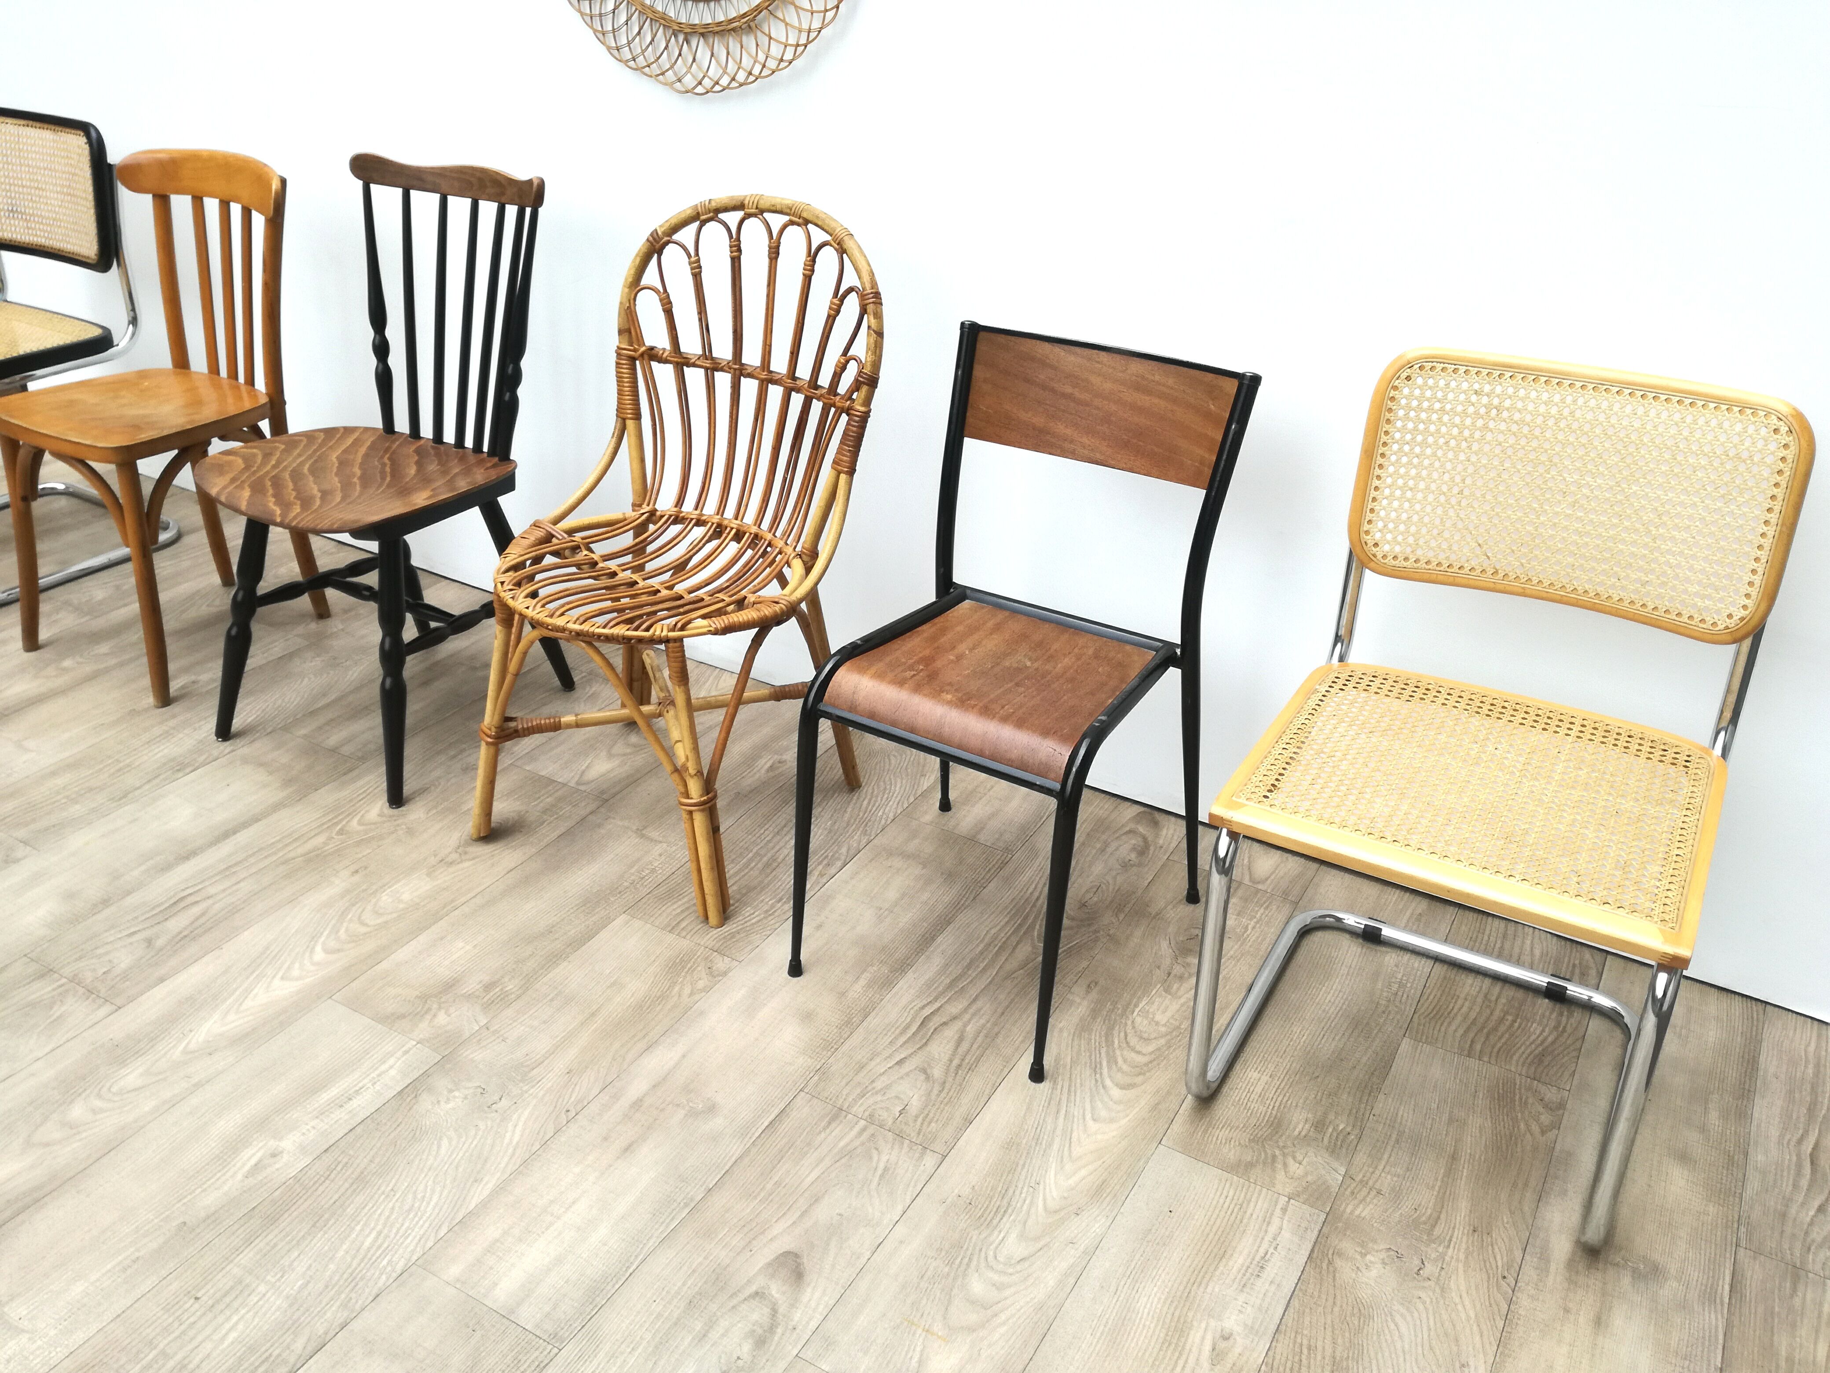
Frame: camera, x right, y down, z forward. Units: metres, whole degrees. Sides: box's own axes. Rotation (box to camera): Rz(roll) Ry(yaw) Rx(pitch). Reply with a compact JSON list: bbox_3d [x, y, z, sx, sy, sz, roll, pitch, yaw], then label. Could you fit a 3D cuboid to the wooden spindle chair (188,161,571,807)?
[{"bbox_3d":[-0.886,-0.351,2.349,0.448,0.882,0.522,16,32,26],"label":"wooden spindle chair"}]

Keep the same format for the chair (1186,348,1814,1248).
[{"bbox_3d":[0.649,0.117,1.625,0.472,0.810,0.570,15,32,25],"label":"chair"}]

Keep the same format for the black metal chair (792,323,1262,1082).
[{"bbox_3d":[0.118,0.004,1.851,0.445,0.785,0.490,17,33,28],"label":"black metal chair"}]

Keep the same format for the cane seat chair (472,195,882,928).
[{"bbox_3d":[-0.364,-0.212,2.105,0.485,0.891,0.535,15,32,24],"label":"cane seat chair"}]

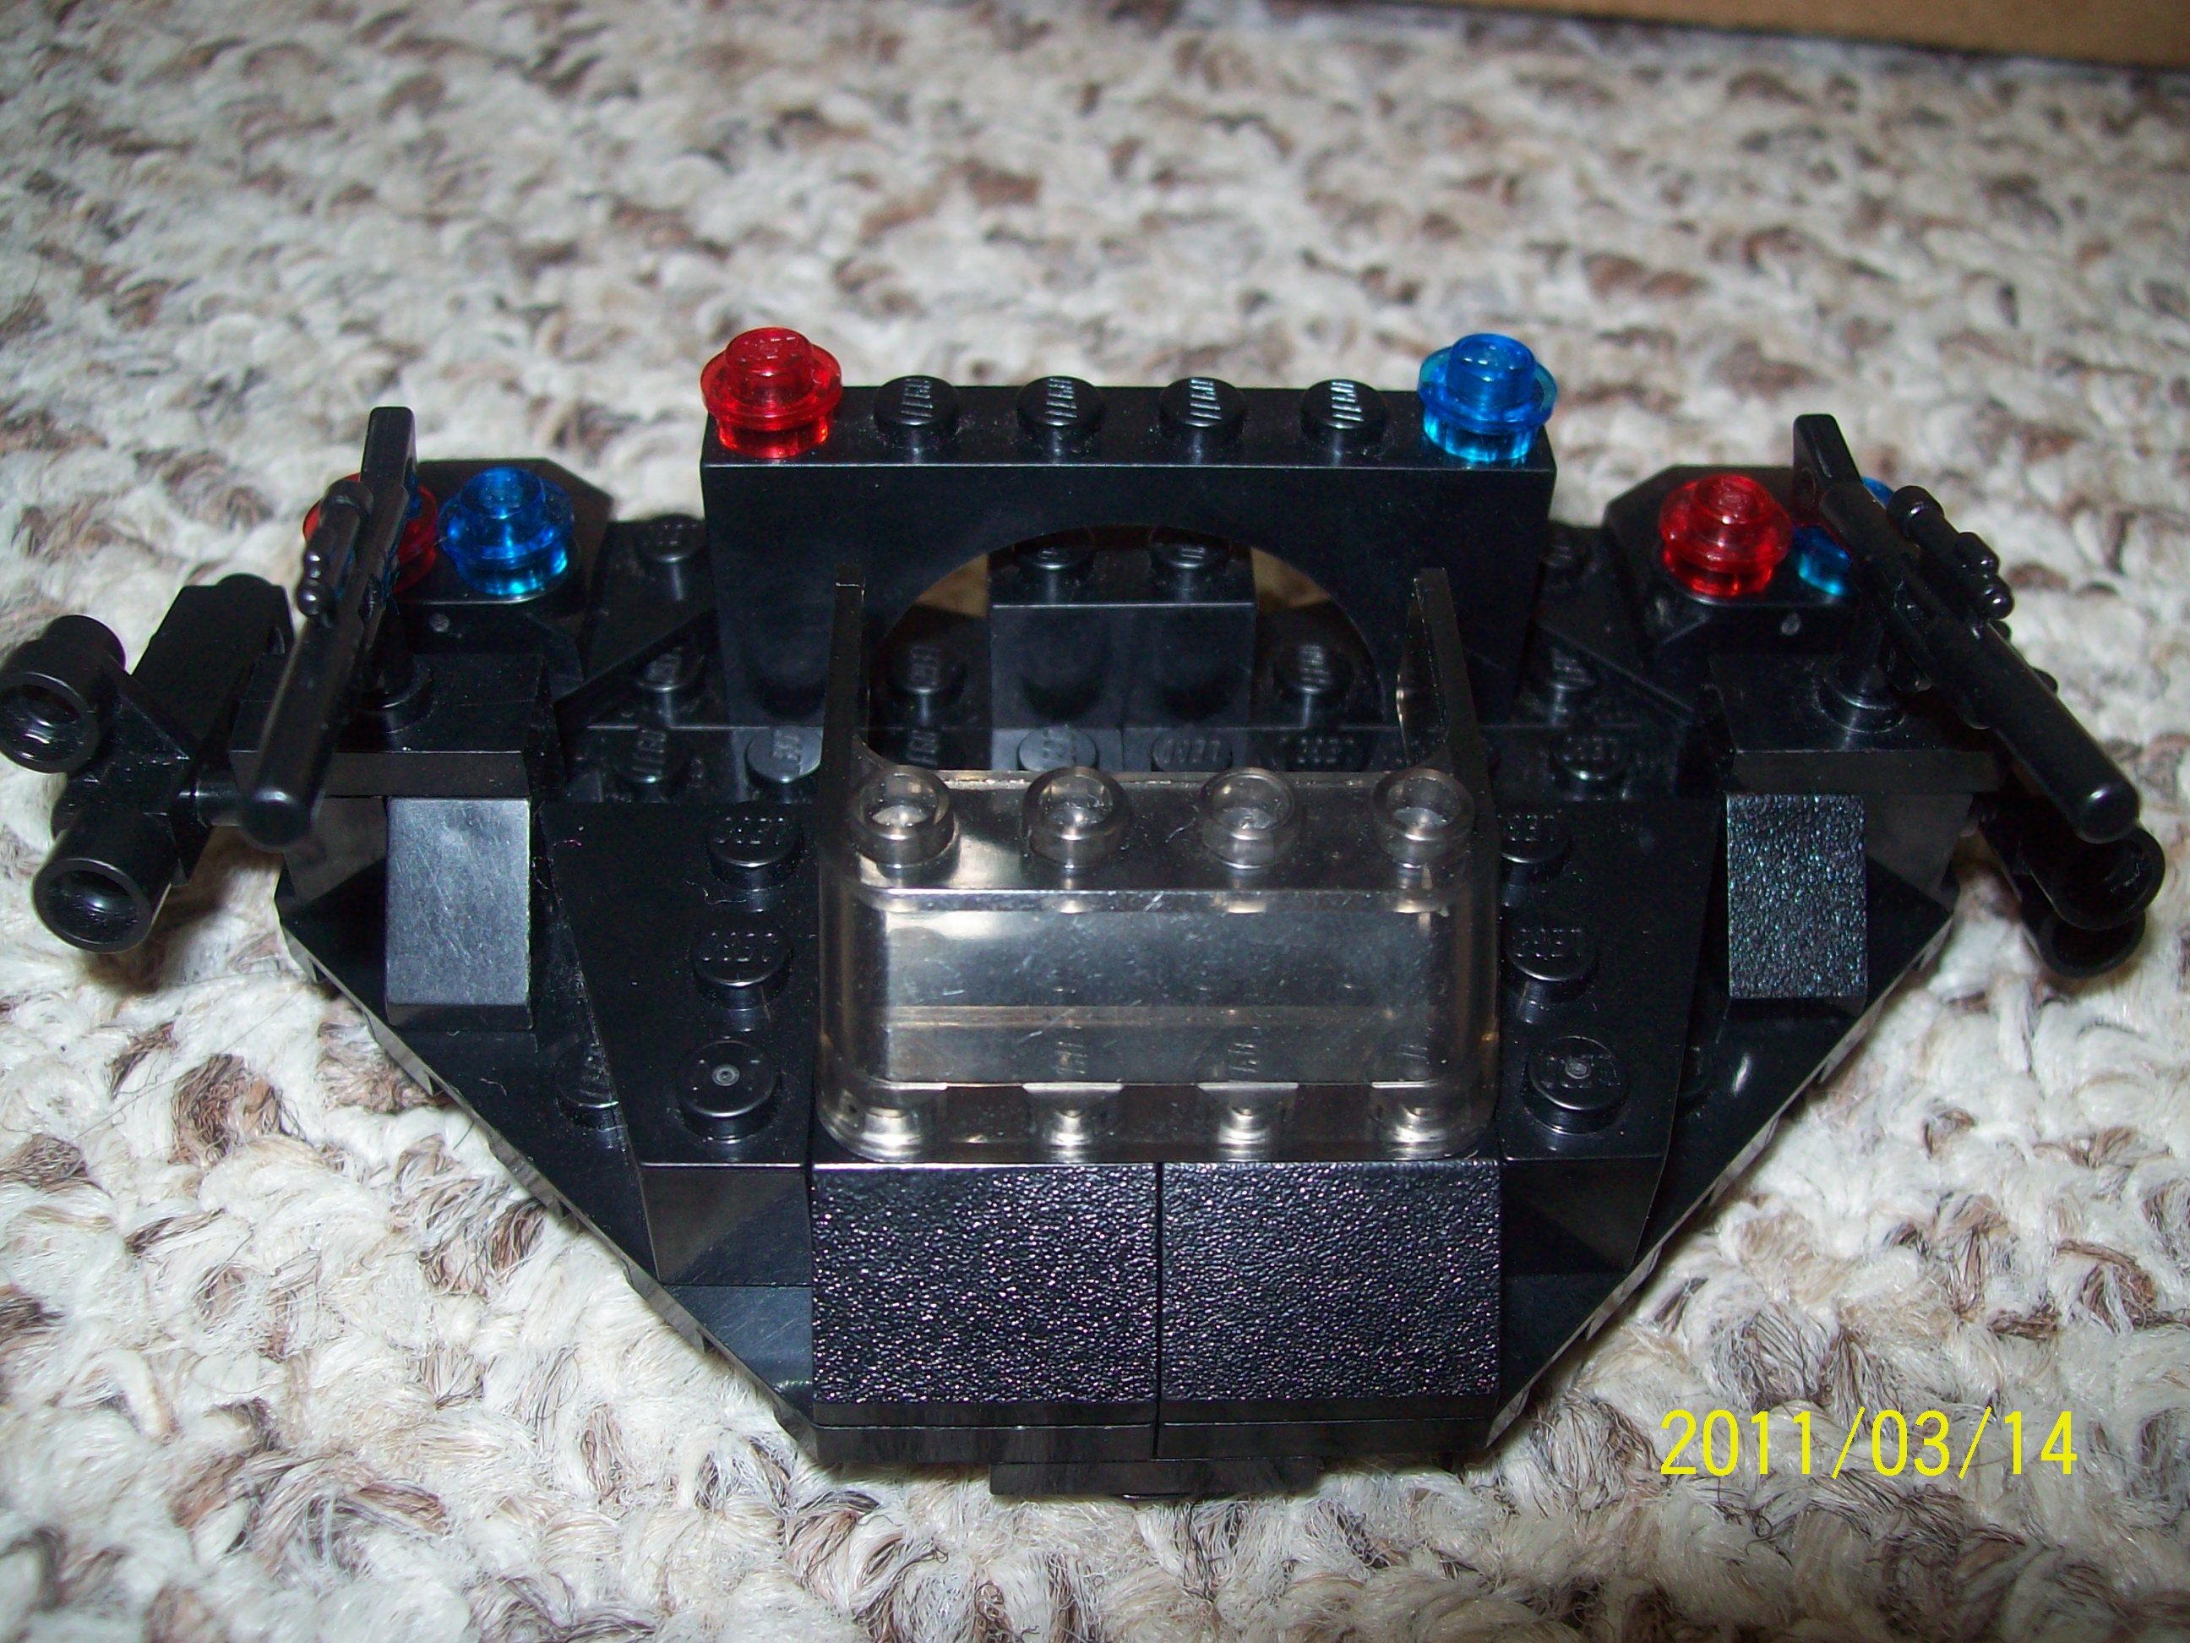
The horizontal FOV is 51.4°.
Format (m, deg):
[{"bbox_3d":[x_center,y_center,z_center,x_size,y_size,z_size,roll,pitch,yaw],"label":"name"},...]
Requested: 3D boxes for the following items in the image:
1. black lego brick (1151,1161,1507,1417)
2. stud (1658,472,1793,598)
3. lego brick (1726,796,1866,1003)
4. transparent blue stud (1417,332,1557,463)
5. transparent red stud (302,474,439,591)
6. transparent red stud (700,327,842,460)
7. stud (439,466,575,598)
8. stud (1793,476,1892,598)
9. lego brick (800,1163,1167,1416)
[{"bbox_3d":[0.011,0.019,0.109,0.016,0.010,0.016,0,43,-2],"label":"black lego brick"},{"bbox_3d":[0.038,-0.017,0.138,0.008,0.005,0.008,0,43,-2],"label":"stud"},{"bbox_3d":[0.039,0.002,0.131,0.008,0.010,0.016,0,43,-2],"label":"lego brick"},{"bbox_3d":[0.022,-0.024,0.129,0.008,0.005,0.008,0,43,-2],"label":"transparent blue stud"},{"bbox_3d":[-0.043,-0.017,0.135,0.008,0.005,0.008,0,43,-2],"label":"transparent red stud"},{"bbox_3d":[-0.018,-0.024,0.128,0.008,0.005,0.008,0,43,-2],"label":"transparent red stud"},{"bbox_3d":[-0.035,-0.017,0.135,0.008,0.005,0.008,0,43,-2],"label":"stud"},{"bbox_3d":[0.046,-0.017,0.138,0.008,0.005,0.008,0,43,-2],"label":"stud"},{"bbox_3d":[-0.005,0.019,0.109,0.016,0.010,0.016,0,43,-2],"label":"lego brick"}]

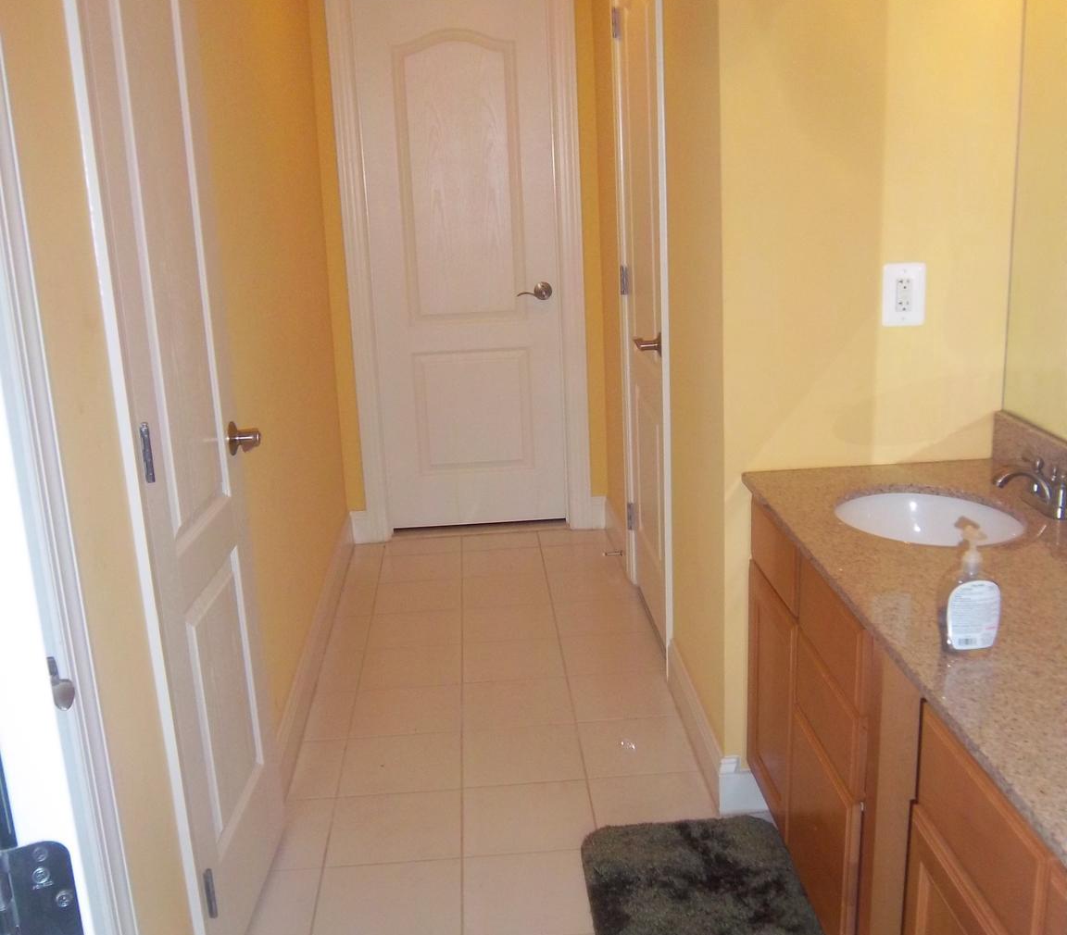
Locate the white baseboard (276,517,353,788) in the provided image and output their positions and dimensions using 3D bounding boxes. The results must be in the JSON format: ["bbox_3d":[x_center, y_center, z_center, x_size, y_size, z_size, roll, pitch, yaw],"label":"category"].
[{"bbox_3d":[-0.675,0.487,3.707,0.020,0.140,1.870,-3,16,-3],"label":"white baseboard"}]

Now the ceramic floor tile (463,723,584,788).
[{"bbox_3d":[-0.028,0.741,2.950,0.302,0.010,0.290,-3,16,-3],"label":"ceramic floor tile"}]

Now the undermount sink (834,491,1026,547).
[{"bbox_3d":[0.738,0.179,2.163,0.340,0.160,0.395,-3,16,-3],"label":"undermount sink"}]

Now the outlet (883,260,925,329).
[{"bbox_3d":[0.760,-0.353,2.357,0.085,0.126,0.009,-3,16,-3],"label":"outlet"}]

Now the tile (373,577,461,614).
[{"bbox_3d":[-0.406,0.462,4.086,0.306,0.010,0.286,-3,16,-3],"label":"tile"}]

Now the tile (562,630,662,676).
[{"bbox_3d":[0.239,0.580,3.562,0.294,0.010,0.286,-3,16,-3],"label":"tile"}]

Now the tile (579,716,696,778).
[{"bbox_3d":[0.262,0.723,2.964,0.275,0.010,0.290,-3,16,-3],"label":"tile"}]

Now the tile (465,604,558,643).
[{"bbox_3d":[-0.081,0.515,3.785,0.301,0.010,0.281,-3,16,-3],"label":"tile"}]

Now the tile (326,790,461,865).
[{"bbox_3d":[-0.315,0.839,2.672,0.301,0.010,0.281,-3,16,-3],"label":"tile"}]

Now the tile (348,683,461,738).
[{"bbox_3d":[-0.351,0.688,3.230,0.303,0.010,0.284,-3,16,-3],"label":"tile"}]

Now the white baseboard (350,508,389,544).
[{"bbox_3d":[-0.653,0.235,4.622,0.153,0.141,0.020,-3,16,-3],"label":"white baseboard"}]

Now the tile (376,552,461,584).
[{"bbox_3d":[-0.416,0.379,4.303,0.302,0.010,0.290,-3,16,-3],"label":"tile"}]

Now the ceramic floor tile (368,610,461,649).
[{"bbox_3d":[-0.389,0.539,3.810,0.306,0.010,0.286,-3,16,-3],"label":"ceramic floor tile"}]

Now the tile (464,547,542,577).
[{"bbox_3d":[-0.115,0.365,4.347,0.303,0.010,0.284,-3,16,-3],"label":"tile"}]

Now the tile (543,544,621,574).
[{"bbox_3d":[0.180,0.348,4.361,0.282,0.010,0.284,-3,16,-3],"label":"tile"}]

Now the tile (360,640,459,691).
[{"bbox_3d":[-0.365,0.608,3.483,0.302,0.010,0.290,-3,16,-3],"label":"tile"}]

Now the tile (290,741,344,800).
[{"bbox_3d":[-0.548,0.776,2.944,0.122,0.010,0.284,-3,16,-3],"label":"tile"}]

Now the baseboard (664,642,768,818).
[{"bbox_3d":[0.464,0.643,2.959,0.122,0.142,0.650,-3,16,-3],"label":"baseboard"}]

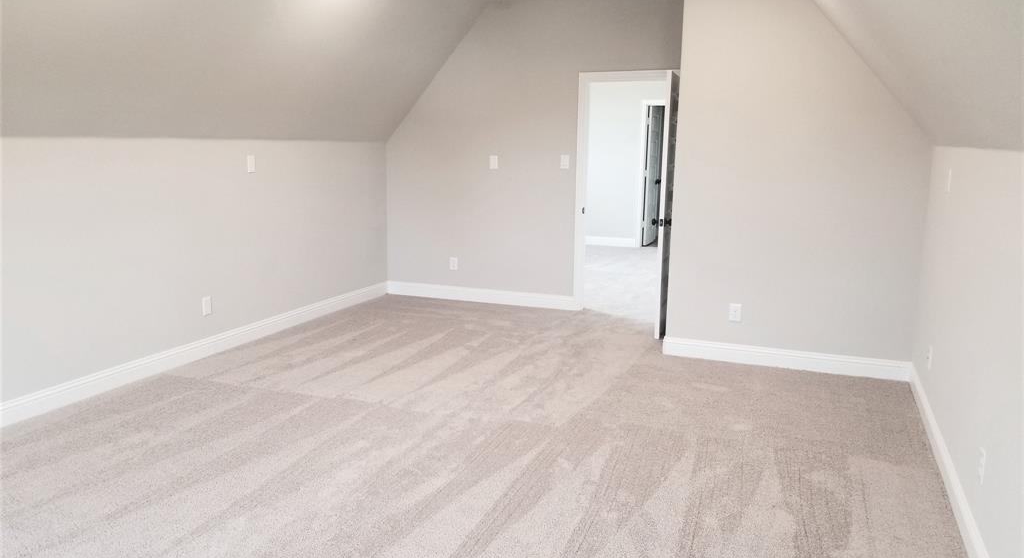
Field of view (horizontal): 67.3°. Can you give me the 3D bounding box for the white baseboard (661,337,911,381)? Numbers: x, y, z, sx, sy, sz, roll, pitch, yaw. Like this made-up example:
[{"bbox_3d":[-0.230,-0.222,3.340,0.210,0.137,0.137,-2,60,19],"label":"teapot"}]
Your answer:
[{"bbox_3d":[1.855,0.548,5.312,1.614,0.131,0.018,5,11,21],"label":"white baseboard"}]

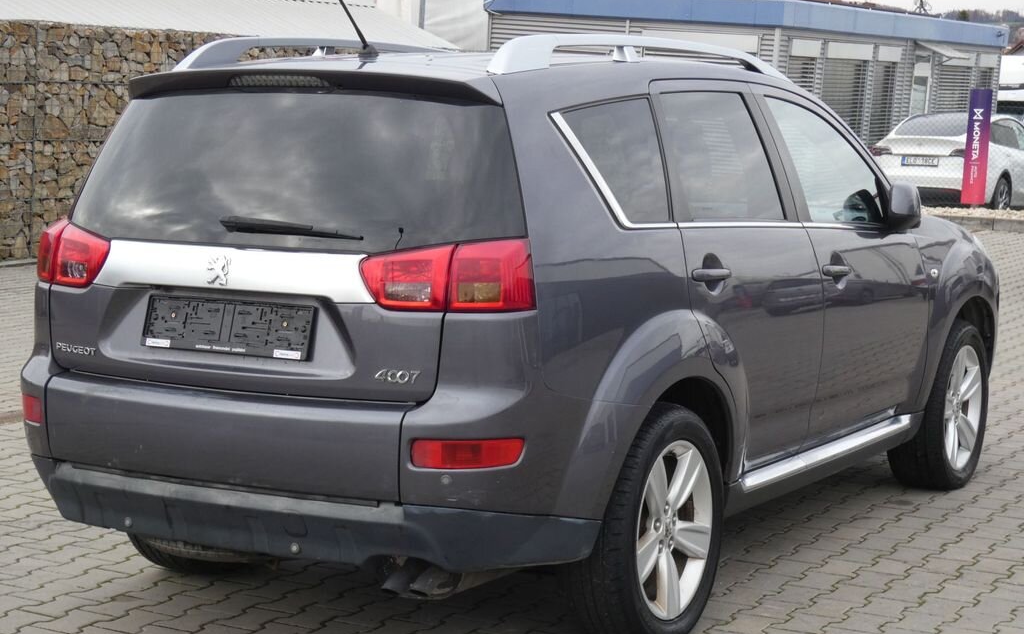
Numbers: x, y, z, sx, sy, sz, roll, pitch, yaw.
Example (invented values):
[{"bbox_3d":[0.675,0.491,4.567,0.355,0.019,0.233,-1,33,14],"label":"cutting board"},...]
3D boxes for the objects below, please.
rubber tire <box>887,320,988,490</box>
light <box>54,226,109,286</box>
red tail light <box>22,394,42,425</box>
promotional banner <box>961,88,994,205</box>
[{"bbox_3d":[1.705,0.336,7.475,0.225,0.700,0.700,4,7,30],"label":"rubber tire"},{"bbox_3d":[-1.151,-0.159,5.039,0.243,0.180,0.071,6,8,40],"label":"light"},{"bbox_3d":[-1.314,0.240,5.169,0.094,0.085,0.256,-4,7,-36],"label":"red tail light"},{"bbox_3d":[5.819,-2.119,23.300,0.281,1.432,0.080,7,8,13],"label":"promotional banner"}]

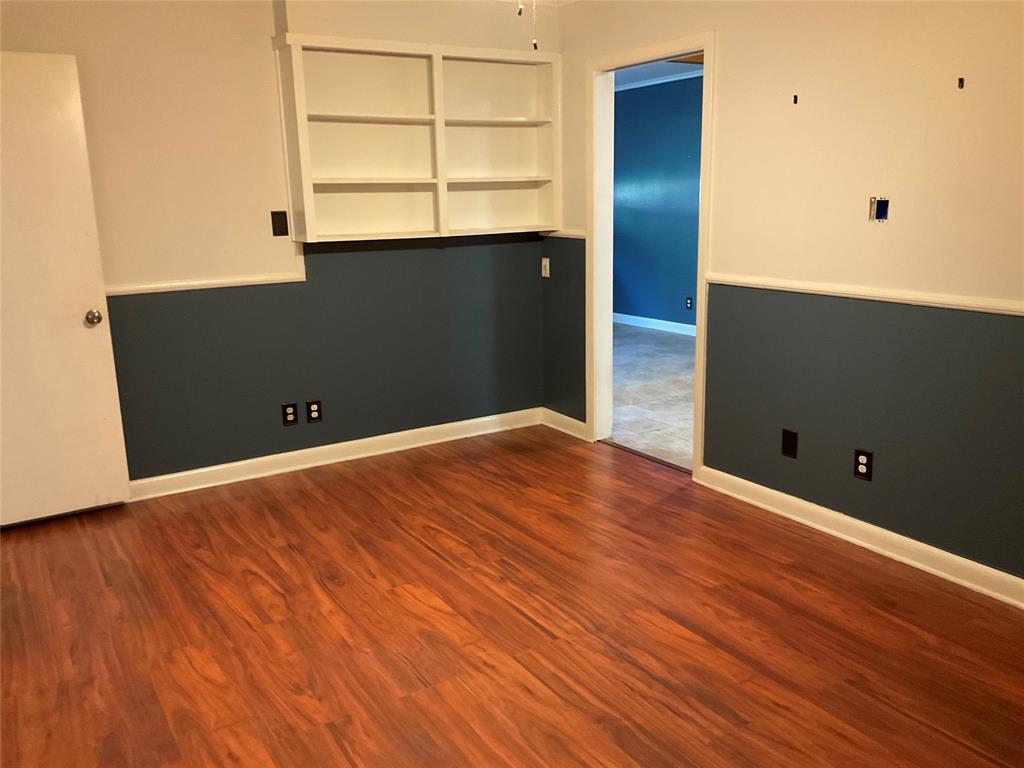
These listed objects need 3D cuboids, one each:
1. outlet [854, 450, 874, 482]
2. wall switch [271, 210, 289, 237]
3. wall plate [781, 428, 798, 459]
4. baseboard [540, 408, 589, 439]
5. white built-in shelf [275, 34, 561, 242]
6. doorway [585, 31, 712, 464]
[{"bbox_3d":[1.381,0.321,3.376,0.010,0.116,0.073,-9,15,-30],"label":"outlet"},{"bbox_3d":[-1.164,-0.804,4.316,0.073,0.116,0.010,-9,15,-30],"label":"wall switch"},{"bbox_3d":[1.202,0.260,3.708,0.010,0.115,0.073,-9,15,-30],"label":"wall plate"},{"bbox_3d":[0.302,0.242,5.169,0.017,0.111,0.482,-9,15,-30],"label":"baseboard"},{"bbox_3d":[-0.439,-1.268,4.530,1.519,0.958,0.249,-9,15,-30],"label":"white built-in shelf"},{"bbox_3d":[0.703,-0.606,4.386,0.139,2.088,0.947,-9,15,-30],"label":"doorway"}]

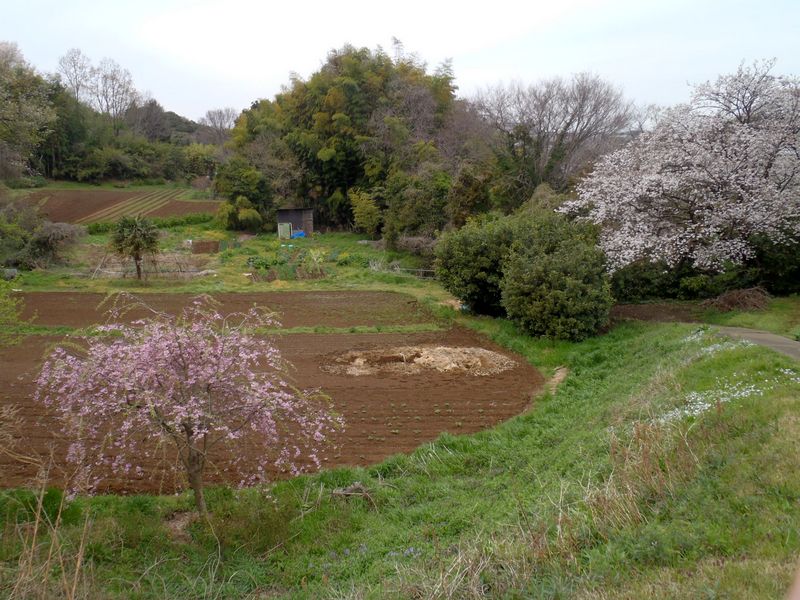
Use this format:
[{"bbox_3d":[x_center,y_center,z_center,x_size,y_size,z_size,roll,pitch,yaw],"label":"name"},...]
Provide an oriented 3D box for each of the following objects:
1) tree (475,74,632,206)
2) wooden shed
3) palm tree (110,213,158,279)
[{"bbox_3d":[10.134,-9.274,41.857,10.300,9.850,9.300,3,14,12],"label":"tree"},{"bbox_3d":[-7.545,-5.445,46.255,2.150,2.110,1.900,3,14,13],"label":"wooden shed"},{"bbox_3d":[-13.745,-2.679,33.108,2.400,3.380,2.400,-6,15,-22],"label":"palm tree"}]

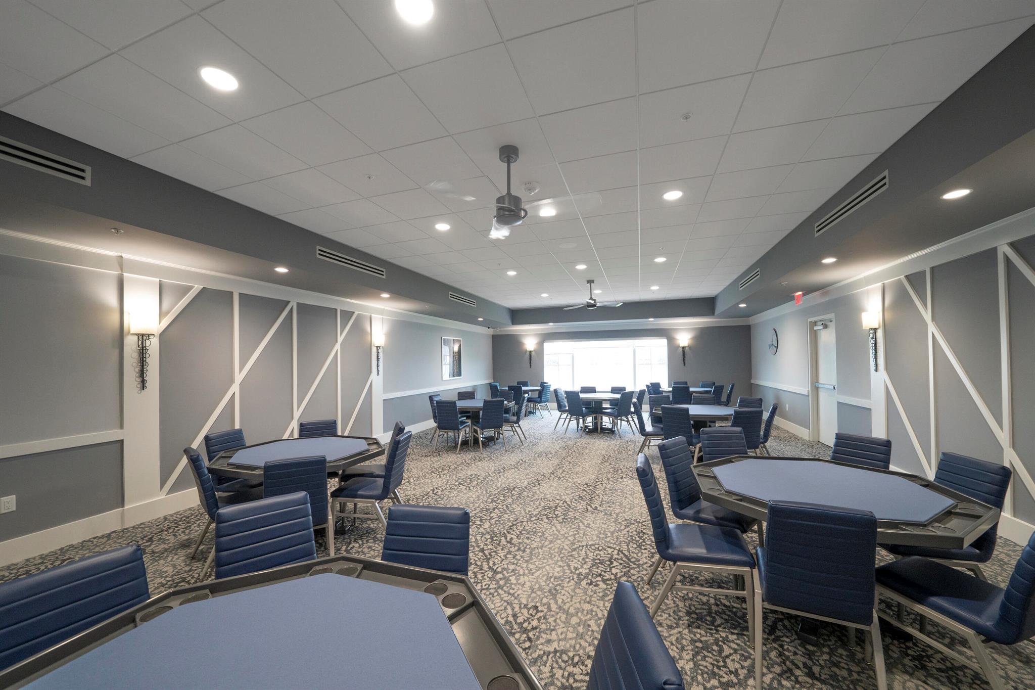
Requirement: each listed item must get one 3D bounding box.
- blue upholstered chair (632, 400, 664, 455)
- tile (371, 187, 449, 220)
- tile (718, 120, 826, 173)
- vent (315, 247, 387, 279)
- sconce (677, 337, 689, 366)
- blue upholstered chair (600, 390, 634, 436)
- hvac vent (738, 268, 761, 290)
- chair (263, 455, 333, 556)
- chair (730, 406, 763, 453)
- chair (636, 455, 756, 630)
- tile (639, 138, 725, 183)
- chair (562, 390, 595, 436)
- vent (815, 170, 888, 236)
[{"bbox_3d":[2.242,1.339,5.686,0.600,0.880,0.410,-1,-2,26],"label":"blue upholstered chair"},{"bbox_3d":[-1.048,-1.404,3.452,0.610,0.025,0.580,-2,-2,20],"label":"tile"},{"bbox_3d":[1.883,-1.484,2.611,0.600,0.020,0.600,-1,-3,18],"label":"tile"},{"bbox_3d":[-2.230,-1.109,4.737,0.030,0.140,1.200,-1,-2,20],"label":"vent"},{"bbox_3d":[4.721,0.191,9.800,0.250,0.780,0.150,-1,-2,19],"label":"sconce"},{"bbox_3d":[2.043,1.400,7.131,0.410,0.880,0.600,2,-3,-39],"label":"blue upholstered chair"},{"bbox_3d":[4.175,-1.167,6.218,0.040,0.145,1.200,-1,-2,19],"label":"hvac vent"},{"bbox_3d":[-1.570,1.227,2.582,0.395,0.880,0.600,1,-2,-20],"label":"chair"},{"bbox_3d":[2.872,1.242,4.521,0.430,0.875,0.560,-1,-2,-2],"label":"chair"},{"bbox_3d":[1.073,1.195,2.134,0.600,0.880,0.400,-1,-2,20],"label":"chair"},{"bbox_3d":[1.297,-1.471,2.774,0.600,0.020,0.600,-1,-3,18],"label":"tile"},{"bbox_3d":[1.269,1.367,6.940,0.550,0.860,0.445,0,-2,-39],"label":"chair"},{"bbox_3d":[2.939,-1.216,3.081,0.030,0.135,1.160,-1,-2,20],"label":"vent"}]

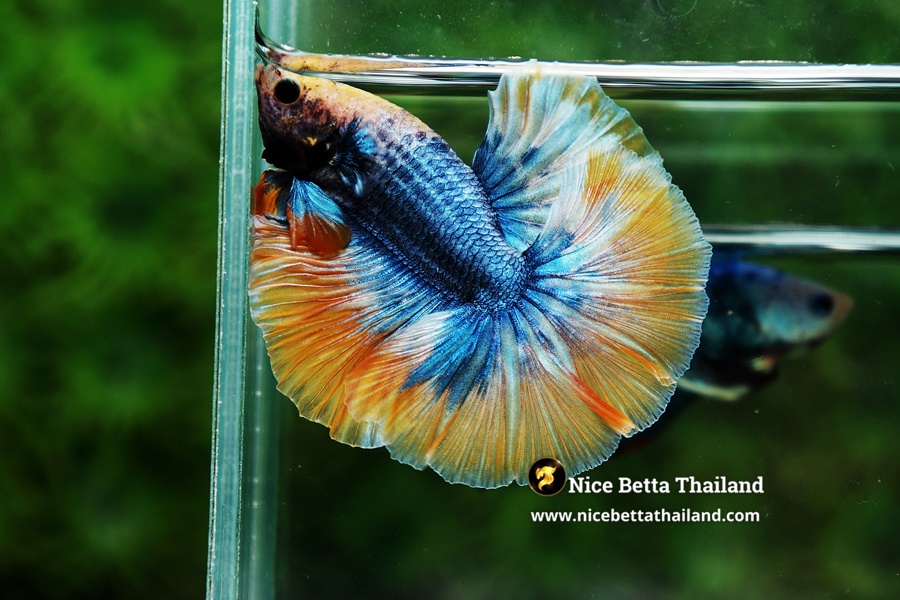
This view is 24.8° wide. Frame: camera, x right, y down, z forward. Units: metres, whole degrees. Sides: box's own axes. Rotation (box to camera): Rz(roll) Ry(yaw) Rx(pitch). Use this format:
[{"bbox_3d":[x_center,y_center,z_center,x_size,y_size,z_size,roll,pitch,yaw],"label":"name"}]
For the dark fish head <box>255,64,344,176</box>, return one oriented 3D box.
[{"bbox_3d":[-0.020,-0.023,0.261,0.015,0.013,0.011,30,0,0],"label":"dark fish head"}]

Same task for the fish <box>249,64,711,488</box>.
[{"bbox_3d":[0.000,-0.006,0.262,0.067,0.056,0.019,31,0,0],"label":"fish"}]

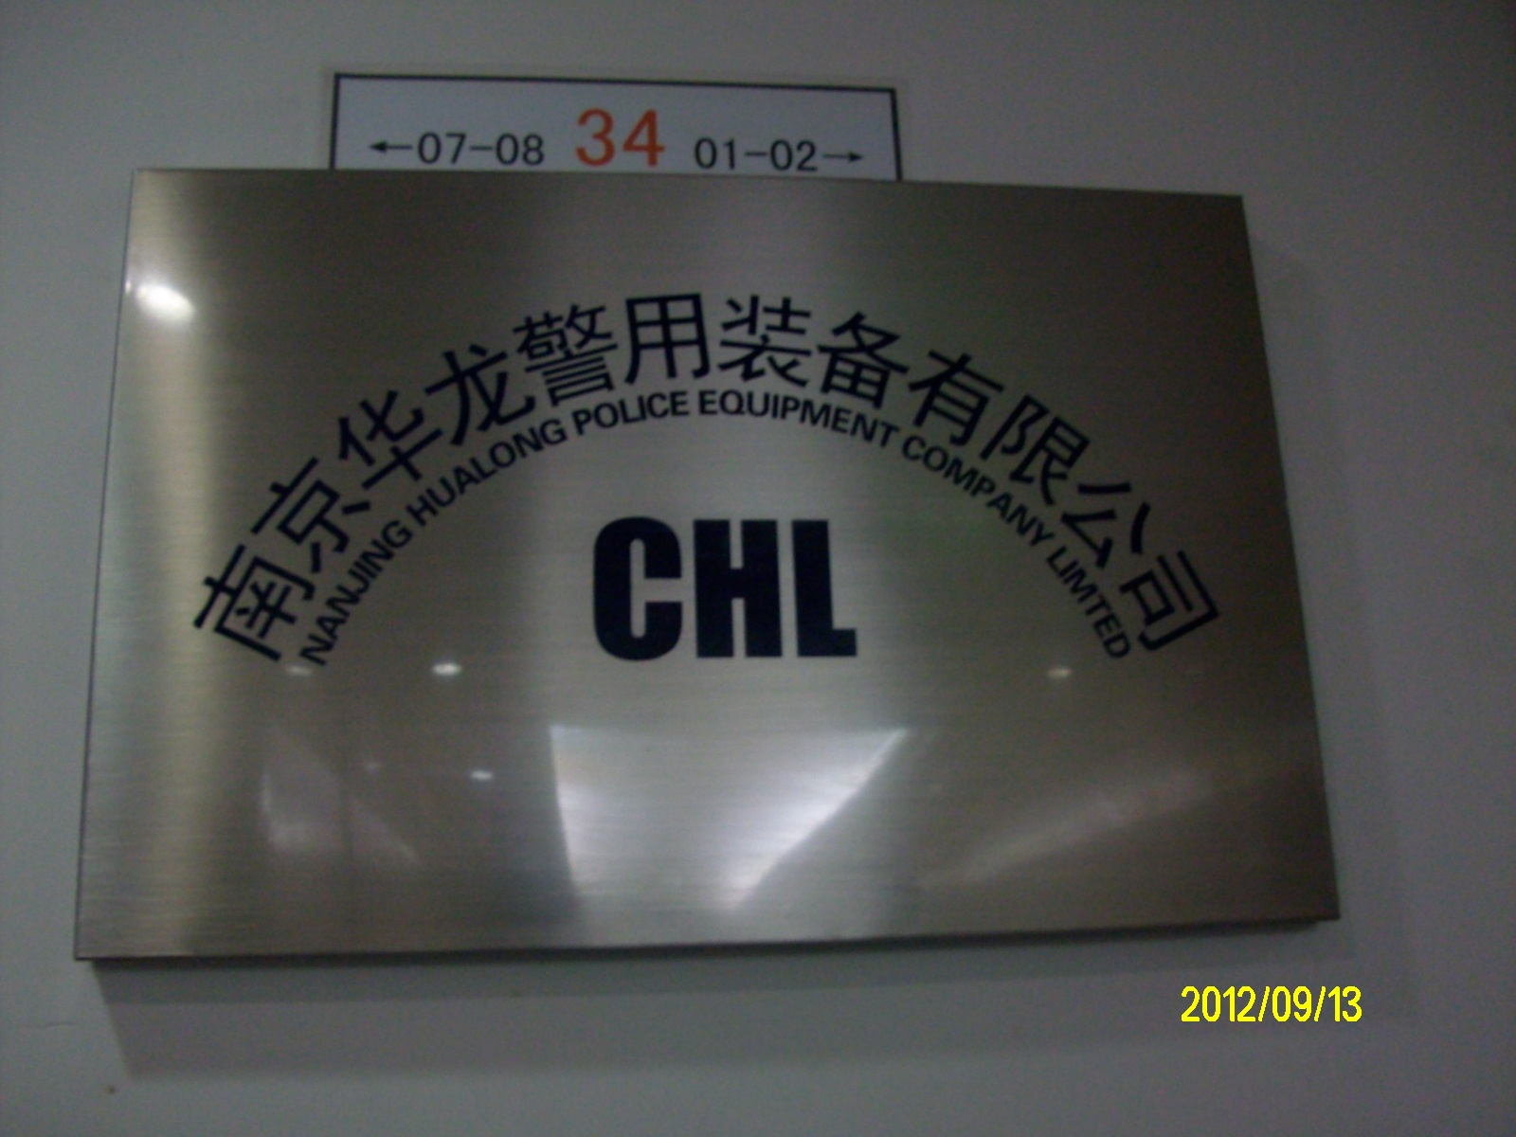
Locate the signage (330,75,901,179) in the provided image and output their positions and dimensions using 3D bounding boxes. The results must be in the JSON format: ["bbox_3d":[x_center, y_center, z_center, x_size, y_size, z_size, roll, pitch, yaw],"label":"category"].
[{"bbox_3d":[-0.076,-0.242,0.831,0.318,0.073,0.010,0,-15,-6],"label":"signage"}]

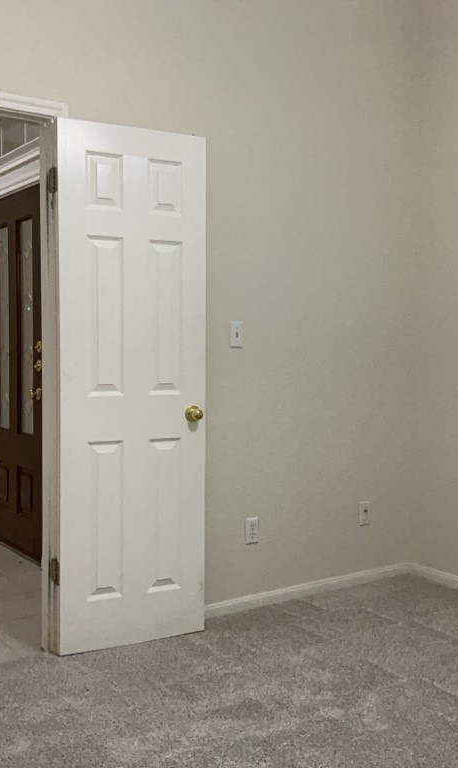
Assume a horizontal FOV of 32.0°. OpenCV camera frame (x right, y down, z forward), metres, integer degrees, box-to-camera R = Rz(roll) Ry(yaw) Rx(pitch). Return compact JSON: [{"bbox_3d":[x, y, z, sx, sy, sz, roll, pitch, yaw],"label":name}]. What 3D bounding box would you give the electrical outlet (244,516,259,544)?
[{"bbox_3d":[0.107,0.668,3.619,0.070,0.115,0.010,-1,3,-36],"label":"electrical outlet"}]

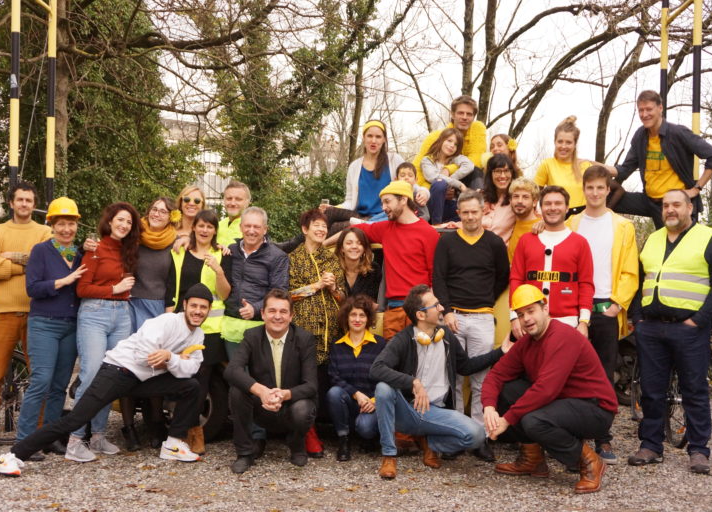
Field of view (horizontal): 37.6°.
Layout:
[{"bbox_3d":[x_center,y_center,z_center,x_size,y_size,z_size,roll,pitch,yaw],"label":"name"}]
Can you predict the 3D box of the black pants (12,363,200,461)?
[{"bbox_3d":[-1.518,0.946,6.360,1.100,0.570,0.460,1,0,-18],"label":"black pants"}]

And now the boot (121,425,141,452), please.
[{"bbox_3d":[-1.493,1.207,6.950,0.095,0.160,0.245,1,0,-30],"label":"boot"}]

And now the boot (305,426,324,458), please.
[{"bbox_3d":[-0.268,1.195,6.750,0.110,0.210,0.260,1,0,-12],"label":"boot"}]

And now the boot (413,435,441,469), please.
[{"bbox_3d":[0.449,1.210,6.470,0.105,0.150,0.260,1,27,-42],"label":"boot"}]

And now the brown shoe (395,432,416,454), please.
[{"bbox_3d":[0.314,1.268,7.050,0.110,0.135,0.280,1,0,-34],"label":"brown shoe"}]

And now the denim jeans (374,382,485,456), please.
[{"bbox_3d":[0.444,0.967,6.400,0.660,0.460,0.500,1,0,-9],"label":"denim jeans"}]

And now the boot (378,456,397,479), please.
[{"bbox_3d":[0.187,1.244,6.220,0.110,0.140,0.290,1,0,6],"label":"boot"}]

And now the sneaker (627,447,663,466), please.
[{"bbox_3d":[1.875,1.288,6.780,0.295,0.125,0.110,1,0,-41],"label":"sneaker"}]

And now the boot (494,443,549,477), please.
[{"bbox_3d":[0.997,1.220,6.280,0.315,0.205,0.120,1,0,13],"label":"boot"}]

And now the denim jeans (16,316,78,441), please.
[{"bbox_3d":[-1.954,0.769,6.620,0.420,0.880,0.330,1,0,-18],"label":"denim jeans"}]

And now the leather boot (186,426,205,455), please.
[{"bbox_3d":[-1.070,1.213,6.970,0.110,0.180,0.270,1,0,9],"label":"leather boot"}]

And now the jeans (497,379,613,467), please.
[{"bbox_3d":[1.178,0.964,6.170,0.580,0.490,0.460,1,0,-29],"label":"jeans"}]

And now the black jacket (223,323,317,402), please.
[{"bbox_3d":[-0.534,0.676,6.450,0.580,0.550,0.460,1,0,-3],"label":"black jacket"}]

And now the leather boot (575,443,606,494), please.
[{"bbox_3d":[1.350,1.217,6.030,0.115,0.210,0.300,1,25,32],"label":"leather boot"}]

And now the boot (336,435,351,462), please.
[{"bbox_3d":[-0.082,1.234,6.820,0.100,0.170,0.270,1,0,0],"label":"boot"}]

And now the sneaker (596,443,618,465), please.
[{"bbox_3d":[1.623,1.271,6.760,0.105,0.115,0.290,1,0,-14],"label":"sneaker"}]

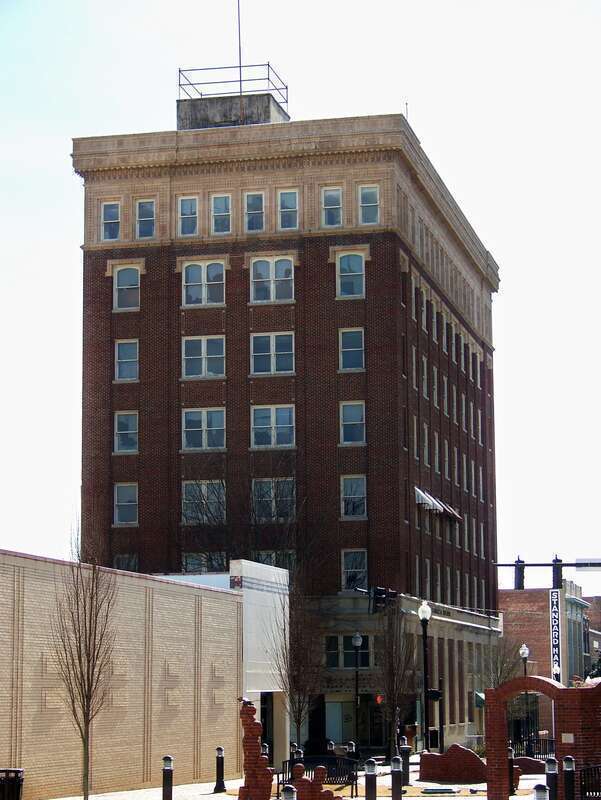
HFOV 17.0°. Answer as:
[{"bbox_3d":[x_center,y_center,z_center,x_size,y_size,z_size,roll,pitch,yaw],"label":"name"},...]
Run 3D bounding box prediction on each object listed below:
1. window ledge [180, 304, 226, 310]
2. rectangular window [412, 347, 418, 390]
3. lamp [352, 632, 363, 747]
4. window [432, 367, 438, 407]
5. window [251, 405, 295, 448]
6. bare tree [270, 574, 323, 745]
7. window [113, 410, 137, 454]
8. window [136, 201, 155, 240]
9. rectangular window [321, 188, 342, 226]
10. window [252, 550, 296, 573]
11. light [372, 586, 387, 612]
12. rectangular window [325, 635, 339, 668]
[{"bbox_3d":[-4.370,-4.190,90.630,2.140,0.150,0.220,-2,-8,13],"label":"window ledge"},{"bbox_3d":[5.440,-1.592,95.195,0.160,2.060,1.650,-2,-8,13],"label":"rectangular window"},{"bbox_3d":[2.330,12.108,83.351,0.430,4.920,0.430,-2,-8,13],"label":"lamp"},{"bbox_3d":[6.533,-0.622,98.254,0.150,1.900,1.750,-2,-8,13],"label":"window"},{"bbox_3d":[-1.270,1.202,91.251,2.020,2.030,0.160,-2,-8,13],"label":"window"},{"bbox_3d":[-0.127,8.747,63.456,1.800,6.280,1.800,0,-8,0],"label":"bare tree"},{"bbox_3d":[-7.846,1.447,90.716,1.110,1.870,0.150,-2,-8,13],"label":"window"},{"bbox_3d":[-7.139,-8.315,92.749,0.906,1.790,0.160,-2,-9,13],"label":"window"},{"bbox_3d":[1.459,-8.657,90.747,0.932,1.838,0.150,-2,-8,13],"label":"rectangular window"},{"bbox_3d":[-1.163,7.776,90.292,2.020,1.970,0.160,-2,-8,13],"label":"window"},{"bbox_3d":[3.221,8.082,81.500,0.450,1.060,0.360,-2,-8,13],"label":"light"},{"bbox_3d":[1.367,10.999,87.935,0.637,1.453,0.160,-2,-9,13],"label":"rectangular window"}]

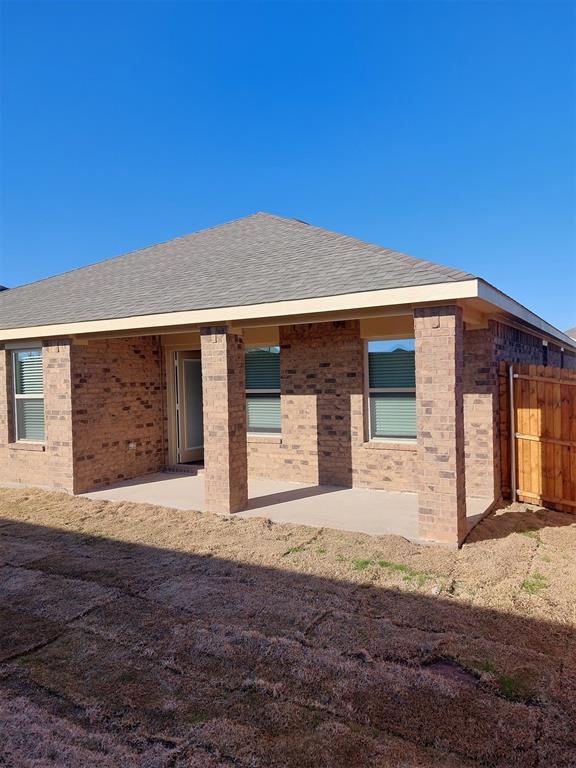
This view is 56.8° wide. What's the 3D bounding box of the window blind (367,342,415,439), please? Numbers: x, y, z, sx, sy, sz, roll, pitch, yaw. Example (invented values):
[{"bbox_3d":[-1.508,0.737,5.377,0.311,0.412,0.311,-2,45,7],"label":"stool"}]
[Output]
[{"bbox_3d":[1.620,0.092,7.746,0.910,1.531,0.100,-1,1,31],"label":"window blind"}]

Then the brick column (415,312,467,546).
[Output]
[{"bbox_3d":[1.597,0.403,5.542,0.405,2.372,0.395,-1,1,31],"label":"brick column"}]

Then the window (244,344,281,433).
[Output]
[{"bbox_3d":[-0.398,0.110,9.006,0.860,1.497,0.060,-1,1,31],"label":"window"}]

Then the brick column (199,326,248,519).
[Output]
[{"bbox_3d":[-0.826,0.458,7.008,0.405,2.366,0.395,-1,1,31],"label":"brick column"}]

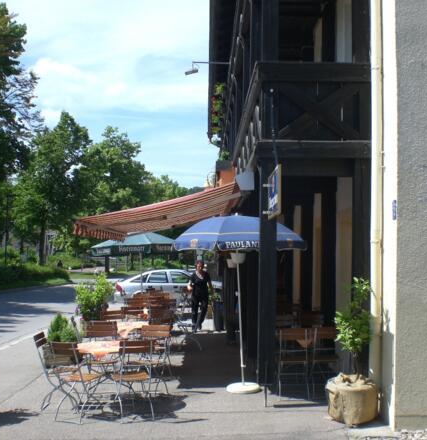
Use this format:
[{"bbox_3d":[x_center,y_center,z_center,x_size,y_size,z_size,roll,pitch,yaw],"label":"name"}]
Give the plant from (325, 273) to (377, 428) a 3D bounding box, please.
[{"bbox_3d":[1.463,1.352,6.788,0.540,1.510,0.530,0,-4,0],"label":"plant"}]

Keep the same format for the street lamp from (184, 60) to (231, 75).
[{"bbox_3d":[-0.152,-3.832,16.265,1.160,0.370,0.280,0,-4,0],"label":"street lamp"}]

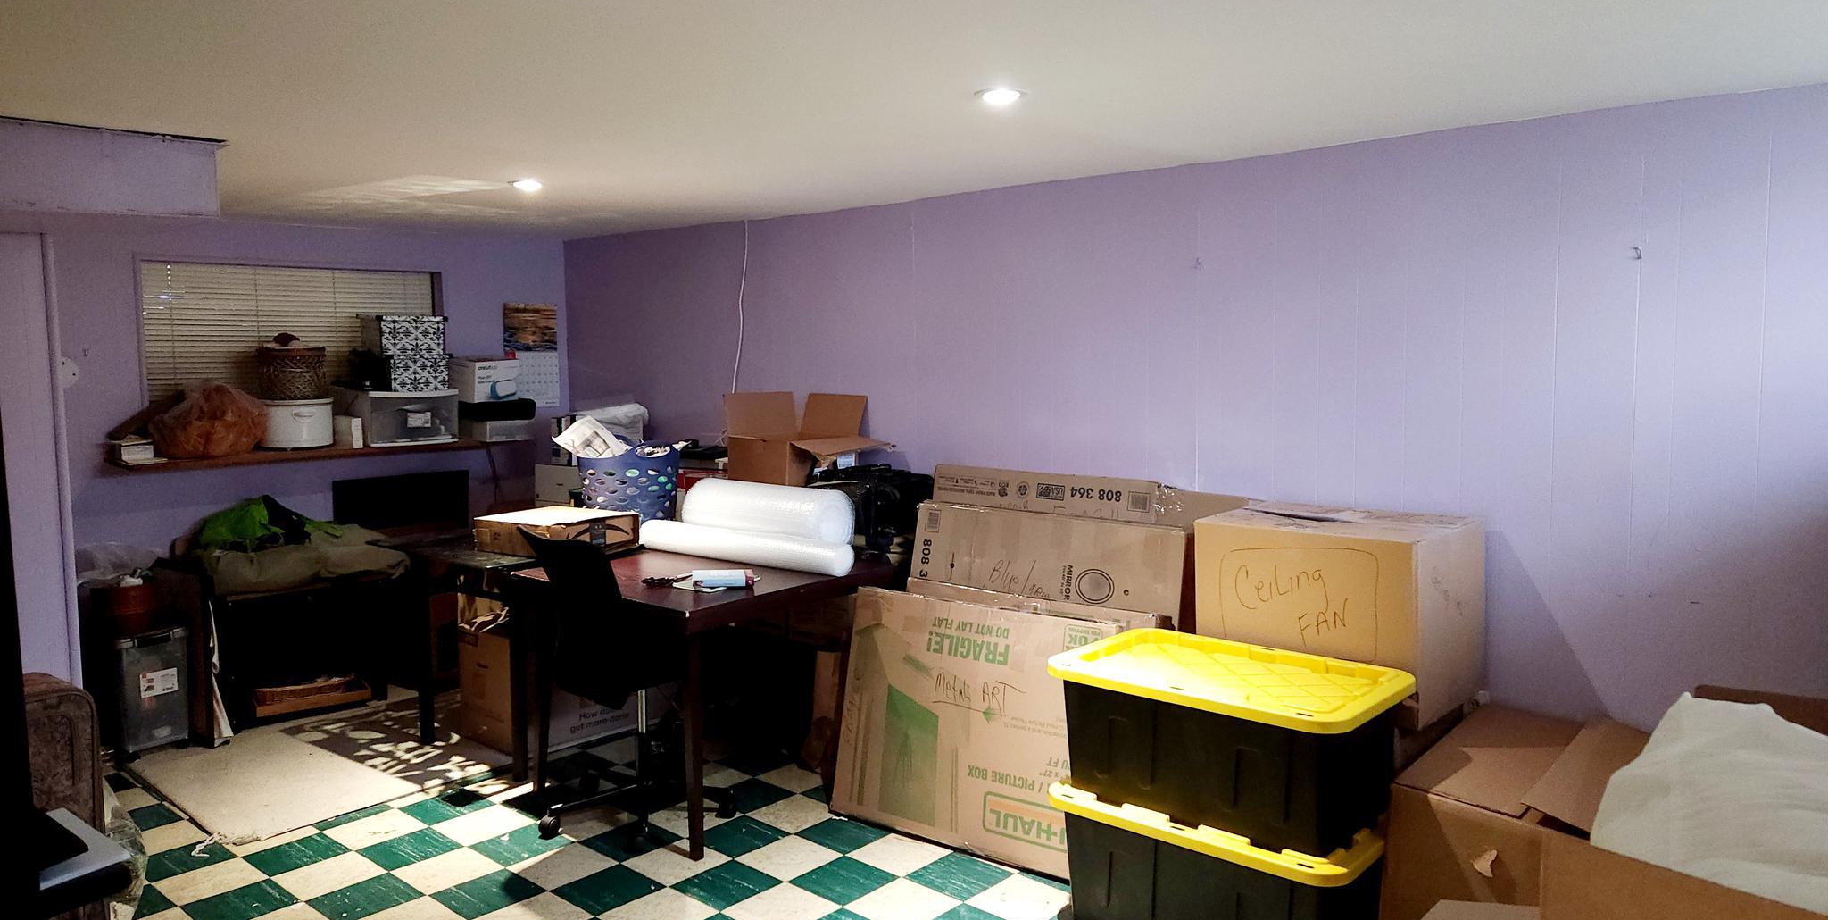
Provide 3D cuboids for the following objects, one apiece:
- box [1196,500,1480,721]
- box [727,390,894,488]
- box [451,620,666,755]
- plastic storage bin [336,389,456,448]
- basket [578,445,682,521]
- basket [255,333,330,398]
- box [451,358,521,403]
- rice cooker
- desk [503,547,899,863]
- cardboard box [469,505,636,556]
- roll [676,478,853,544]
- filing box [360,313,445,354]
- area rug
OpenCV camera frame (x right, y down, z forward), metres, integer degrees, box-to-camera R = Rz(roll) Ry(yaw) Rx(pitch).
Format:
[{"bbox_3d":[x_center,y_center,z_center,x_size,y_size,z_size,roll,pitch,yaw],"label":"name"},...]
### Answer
[{"bbox_3d":[1.133,0.390,3.269,0.617,0.456,0.430,4,8,44],"label":"box"},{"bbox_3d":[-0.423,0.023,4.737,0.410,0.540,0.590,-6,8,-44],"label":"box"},{"bbox_3d":[-1.381,0.834,4.786,0.615,0.425,0.450,-6,8,-43],"label":"box"},{"bbox_3d":[-2.291,-0.193,5.380,0.355,0.225,0.390,4,7,42],"label":"plastic storage bin"},{"bbox_3d":[-1.126,0.099,4.798,0.400,0.370,0.400,-4,6,-30],"label":"basket"},{"bbox_3d":[-2.613,-0.390,5.103,0.268,0.280,0.268,4,7,42],"label":"basket"},{"bbox_3d":[-2.031,-0.369,5.751,0.240,0.188,0.210,4,7,42],"label":"box"},{"bbox_3d":[-2.585,-0.152,5.095,0.320,0.210,0.310,4,7,42],"label":"rice cooker"},{"bbox_3d":[-0.703,0.739,4.168,0.950,0.737,0.930,4,7,40],"label":"desk"},{"bbox_3d":[-1.297,0.266,4.430,0.455,0.121,0.356,2,6,29],"label":"cardboard box"},{"bbox_3d":[-0.543,0.193,4.456,0.615,0.200,0.200,3,7,32],"label":"roll"},{"bbox_3d":[-2.287,-0.558,5.428,0.215,0.174,0.308,4,7,42],"label":"filing box"},{"bbox_3d":[-2.052,1.083,4.533,1.140,0.012,1.270,4,7,42],"label":"area rug"}]

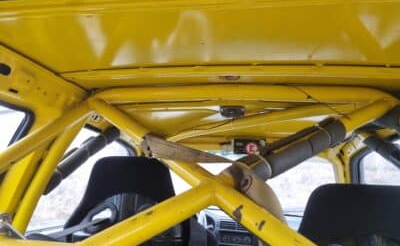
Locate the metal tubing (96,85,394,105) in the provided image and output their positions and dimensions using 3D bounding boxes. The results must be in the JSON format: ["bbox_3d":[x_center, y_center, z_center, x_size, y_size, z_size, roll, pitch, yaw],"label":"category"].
[{"bbox_3d":[0.117,-0.085,0.900,0.885,0.056,0.048,0,-7,5],"label":"metal tubing"}]

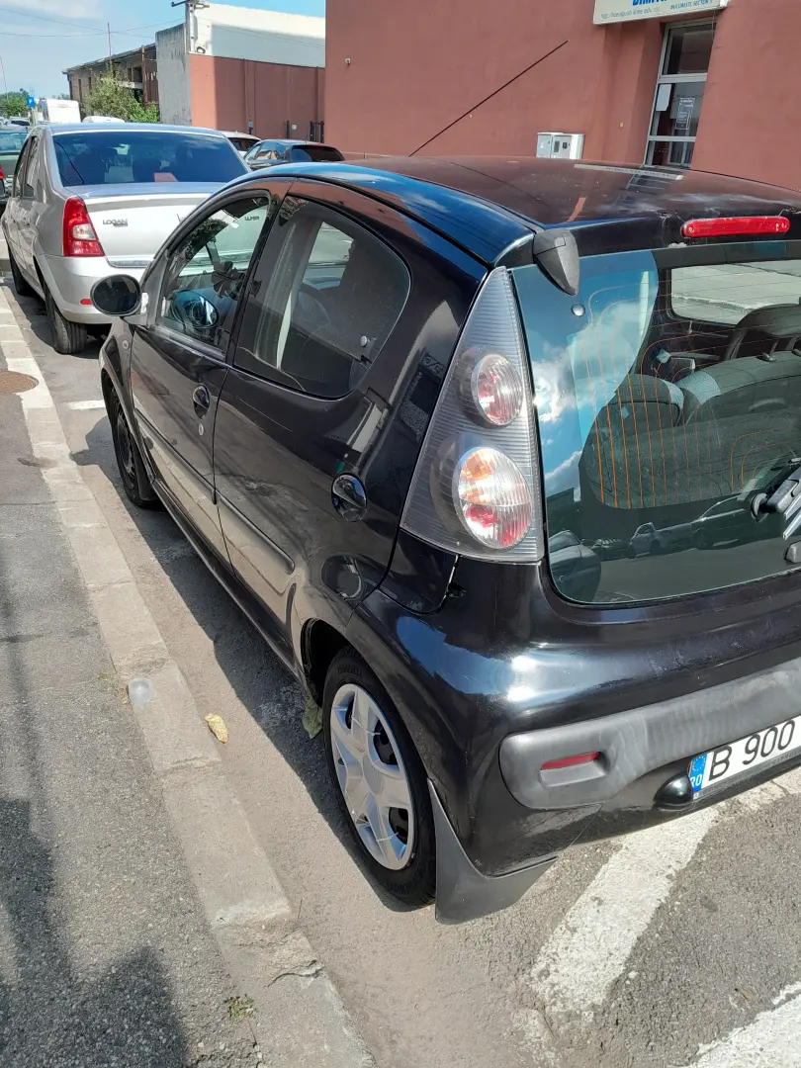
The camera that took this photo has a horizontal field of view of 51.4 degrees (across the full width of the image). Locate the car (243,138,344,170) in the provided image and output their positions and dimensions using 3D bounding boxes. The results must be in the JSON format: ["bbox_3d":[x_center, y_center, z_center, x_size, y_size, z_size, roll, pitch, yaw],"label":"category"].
[{"bbox_3d":[-2.701,-8.690,20.047,1.740,1.470,4.150,-11,28,-26],"label":"car"}]

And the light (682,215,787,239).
[{"bbox_3d":[0.659,-0.603,1.634,0.290,0.045,0.040,-11,28,-26],"label":"light"}]

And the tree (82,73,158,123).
[{"bbox_3d":[-10.593,-15.574,31.823,2.600,3.350,2.500,-11,28,-26],"label":"tree"}]

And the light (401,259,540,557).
[{"bbox_3d":[0.135,-0.184,1.353,0.195,0.450,0.250,-8,27,-22],"label":"light"}]

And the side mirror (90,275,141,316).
[{"bbox_3d":[-0.968,-0.806,2.823,0.180,0.145,0.100,-16,30,-33],"label":"side mirror"}]

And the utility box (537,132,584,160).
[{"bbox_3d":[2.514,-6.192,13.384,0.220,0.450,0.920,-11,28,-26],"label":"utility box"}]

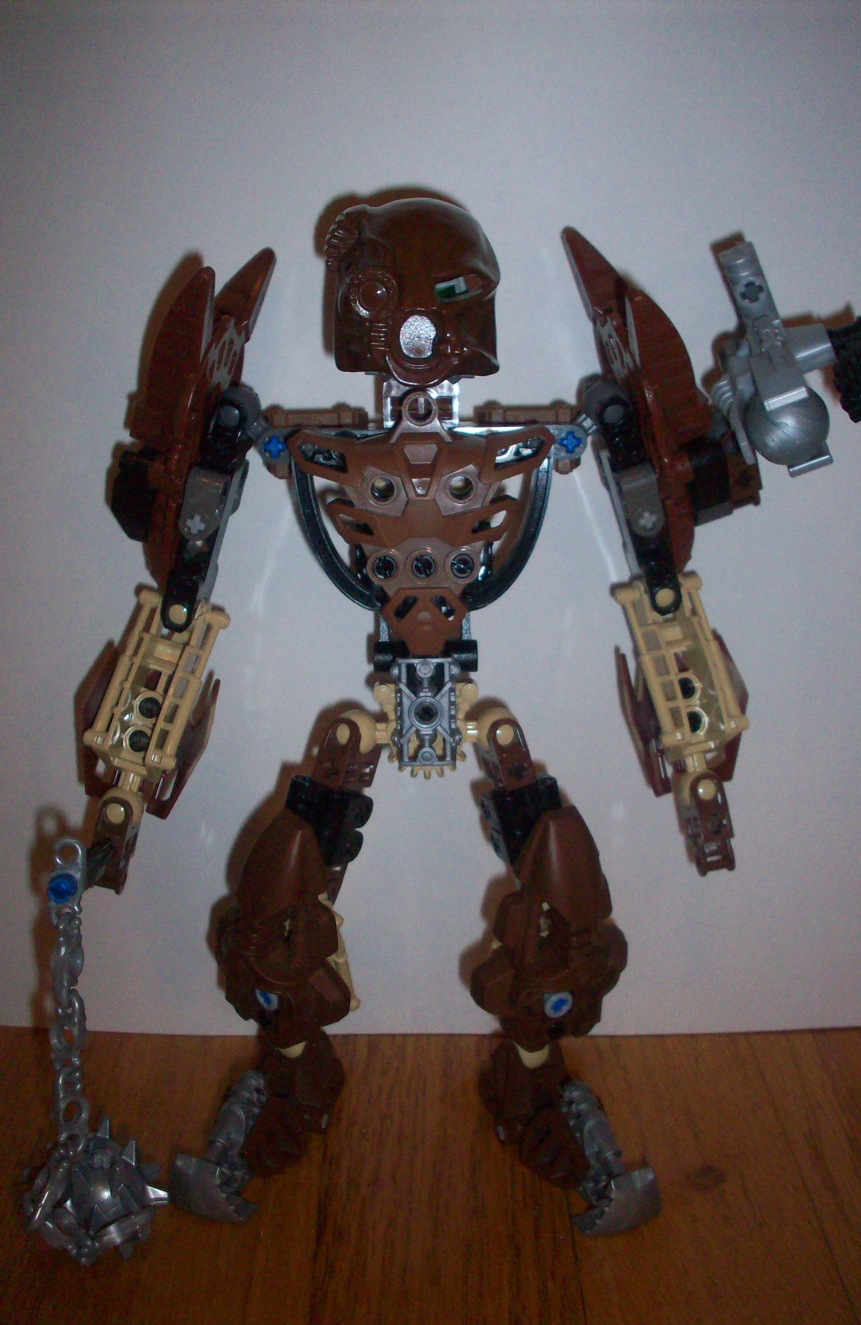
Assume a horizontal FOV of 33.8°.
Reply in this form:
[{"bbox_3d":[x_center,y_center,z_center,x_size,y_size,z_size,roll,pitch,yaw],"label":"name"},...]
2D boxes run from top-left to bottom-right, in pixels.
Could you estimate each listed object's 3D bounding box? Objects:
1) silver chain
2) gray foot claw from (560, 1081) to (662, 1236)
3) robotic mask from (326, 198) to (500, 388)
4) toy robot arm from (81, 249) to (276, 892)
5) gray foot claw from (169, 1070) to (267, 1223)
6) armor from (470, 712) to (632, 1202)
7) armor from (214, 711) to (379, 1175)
[{"bbox_3d":[-0.084,0.077,0.328,0.009,0.077,0.009,0,6,0],"label":"silver chain"},{"bbox_3d":[0.043,0.122,0.344,0.019,0.025,0.031,-11,24,-25],"label":"gray foot claw"},{"bbox_3d":[-0.003,-0.072,0.274,0.034,0.035,0.024,0,22,0],"label":"robotic mask"},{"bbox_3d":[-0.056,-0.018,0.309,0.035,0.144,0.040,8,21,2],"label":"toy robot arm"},{"bbox_3d":[-0.051,0.120,0.345,0.019,0.025,0.031,11,24,25],"label":"gray foot claw"},{"bbox_3d":[0.029,0.072,0.338,0.035,0.123,0.042,-12,23,-21],"label":"armor"},{"bbox_3d":[-0.033,0.071,0.339,0.035,0.121,0.040,12,23,21],"label":"armor"}]

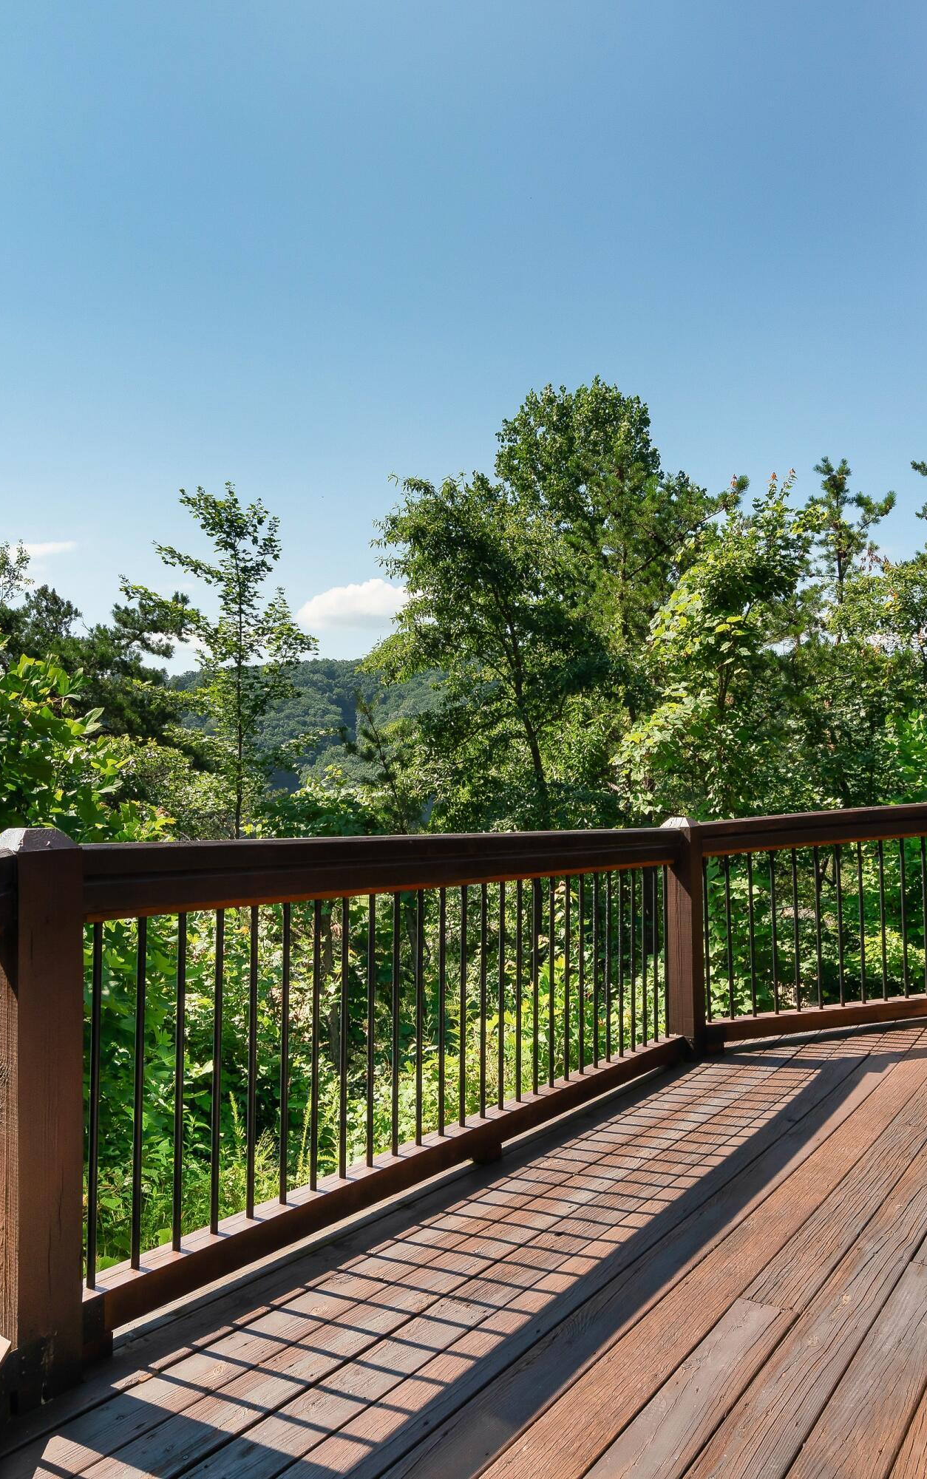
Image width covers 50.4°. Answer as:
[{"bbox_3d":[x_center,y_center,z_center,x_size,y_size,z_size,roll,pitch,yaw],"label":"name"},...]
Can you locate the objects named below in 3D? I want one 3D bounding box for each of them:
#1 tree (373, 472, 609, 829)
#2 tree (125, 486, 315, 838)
[{"bbox_3d":[0.440,-0.750,15.800,3.800,7.100,3.500,0,-2,0],"label":"tree"},{"bbox_3d":[-3.600,-0.570,14.600,2.800,6.400,2.600,0,-2,0],"label":"tree"}]

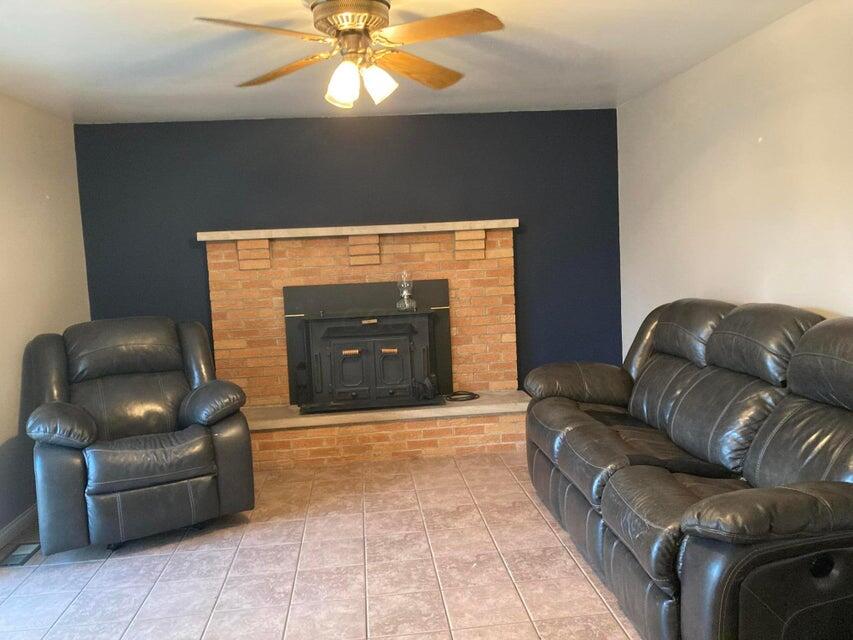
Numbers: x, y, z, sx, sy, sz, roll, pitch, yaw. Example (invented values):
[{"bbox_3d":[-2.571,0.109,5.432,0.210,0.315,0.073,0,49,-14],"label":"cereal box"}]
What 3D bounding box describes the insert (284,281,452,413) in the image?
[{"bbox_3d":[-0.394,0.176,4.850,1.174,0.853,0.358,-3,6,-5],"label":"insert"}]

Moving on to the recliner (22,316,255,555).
[{"bbox_3d":[-1.598,0.539,3.832,1.020,1.055,0.930,-6,6,-28],"label":"recliner"}]

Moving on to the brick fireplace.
[{"bbox_3d":[-0.402,0.136,4.769,2.241,1.562,0.564,-3,6,-5],"label":"brick fireplace"}]

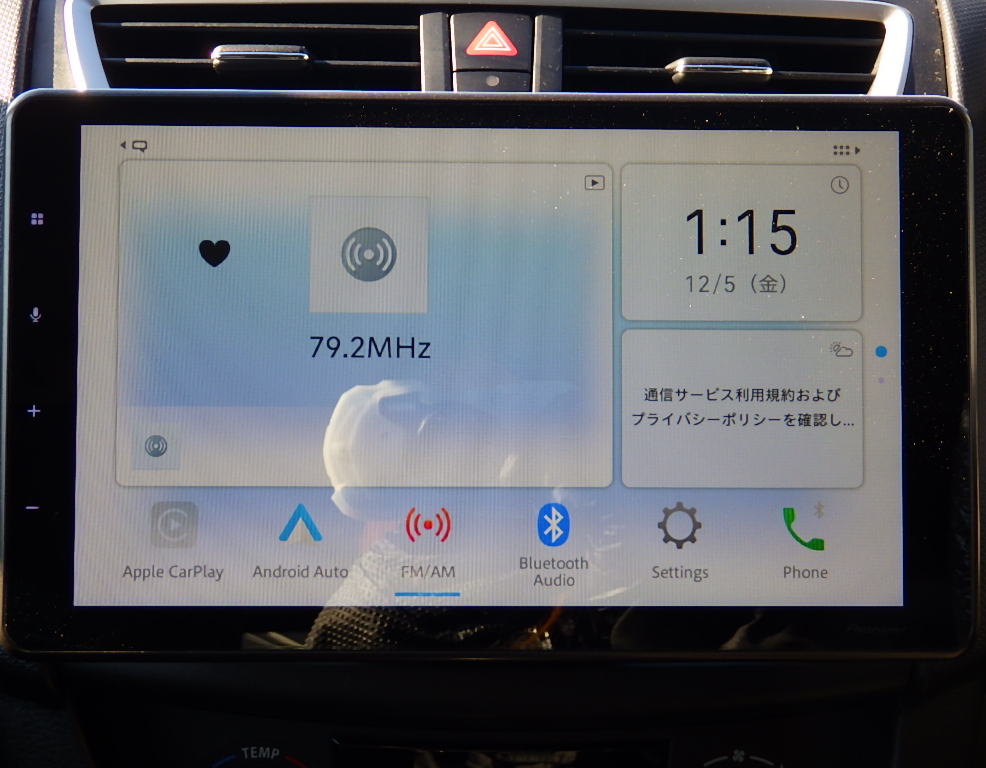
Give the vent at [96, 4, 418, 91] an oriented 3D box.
[{"bbox_3d":[-0.074,-0.097,0.482,0.104,0.044,0.030,0,-27,-1],"label":"vent"}]

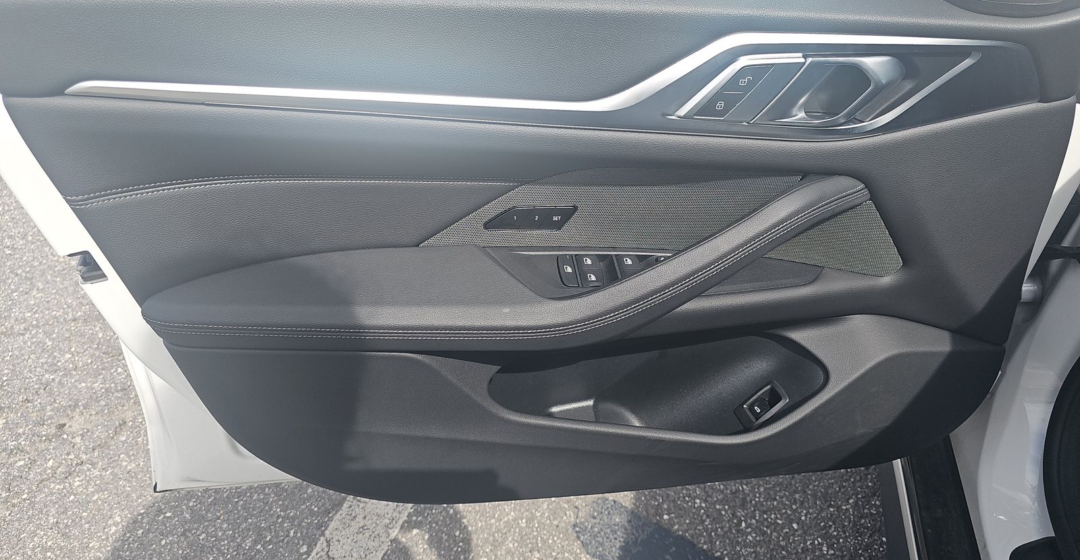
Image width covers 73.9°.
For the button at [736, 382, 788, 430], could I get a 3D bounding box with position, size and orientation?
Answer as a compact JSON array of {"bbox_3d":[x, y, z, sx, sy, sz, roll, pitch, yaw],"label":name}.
[{"bbox_3d":[0.260,0.146,0.835,0.056,0.020,0.028,-38,80,5],"label":"button"}]

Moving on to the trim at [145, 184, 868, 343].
[{"bbox_3d":[-0.015,-0.015,0.685,0.690,0.145,0.110,-3,33,-8],"label":"trim"}]

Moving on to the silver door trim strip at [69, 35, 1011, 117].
[{"bbox_3d":[0.028,-0.179,0.629,0.830,0.075,0.040,-3,33,-8],"label":"silver door trim strip"}]

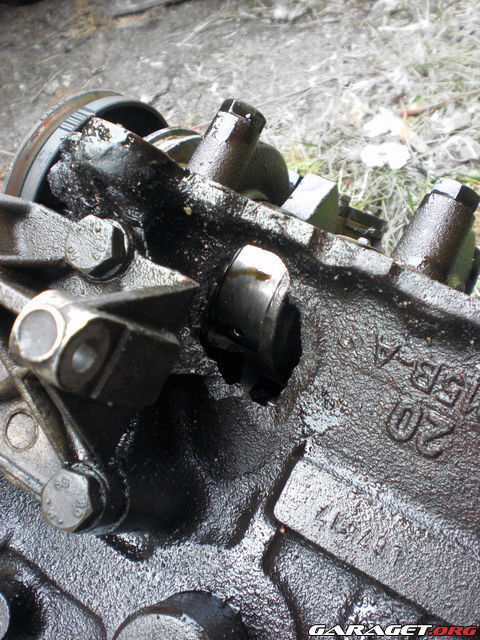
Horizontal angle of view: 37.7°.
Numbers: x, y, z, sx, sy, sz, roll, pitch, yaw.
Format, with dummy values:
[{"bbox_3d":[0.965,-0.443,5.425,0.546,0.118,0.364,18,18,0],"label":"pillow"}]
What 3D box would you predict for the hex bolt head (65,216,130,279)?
[{"bbox_3d":[-0.048,-0.024,0.236,0.019,0.009,0.020,-2,80,21],"label":"hex bolt head"}]

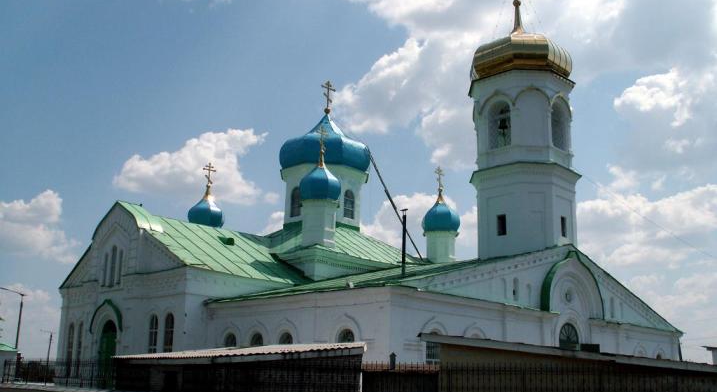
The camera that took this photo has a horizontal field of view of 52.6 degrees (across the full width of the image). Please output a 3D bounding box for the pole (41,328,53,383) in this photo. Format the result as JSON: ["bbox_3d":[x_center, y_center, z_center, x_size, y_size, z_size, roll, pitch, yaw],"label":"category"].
[{"bbox_3d":[-43.828,22.782,101.011,1.600,8.000,0.350,1,-14,0],"label":"pole"}]

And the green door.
[{"bbox_3d":[-13.952,8.933,40.643,0.392,3.915,2.075,15,-20,-43],"label":"green door"}]

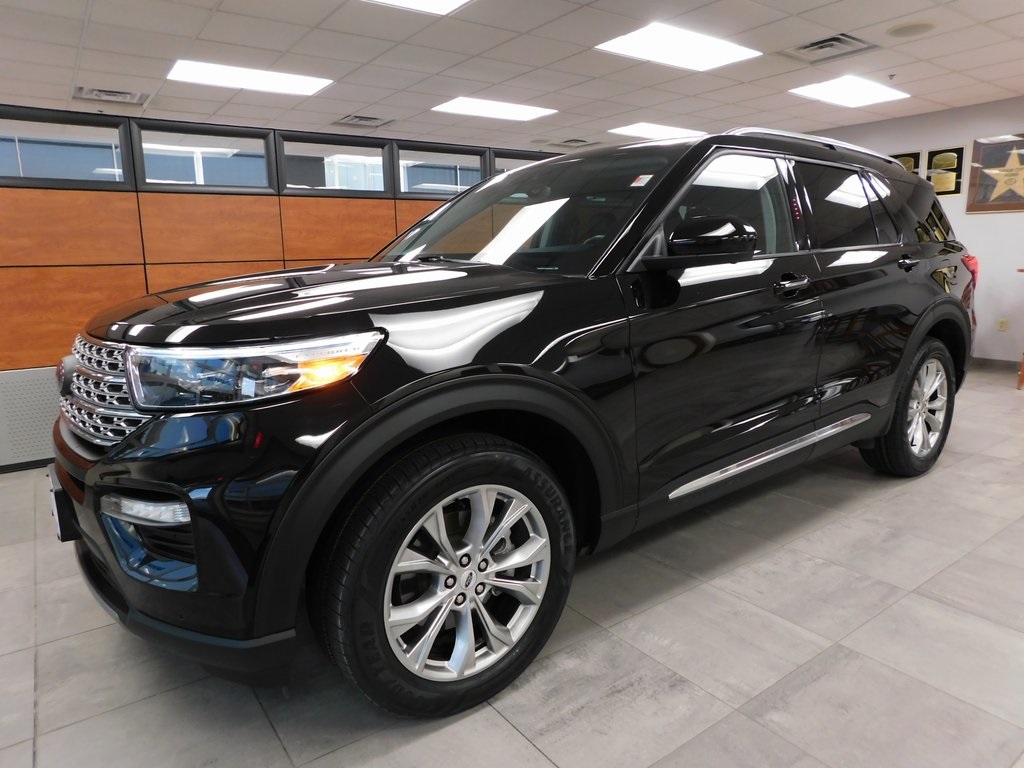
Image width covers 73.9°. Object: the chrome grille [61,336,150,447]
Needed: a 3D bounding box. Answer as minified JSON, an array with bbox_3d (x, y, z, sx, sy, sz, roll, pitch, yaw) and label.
[{"bbox_3d":[-1.264,-0.014,2.002,0.158,0.282,1.208,-10,14,-38],"label":"chrome grille"}]

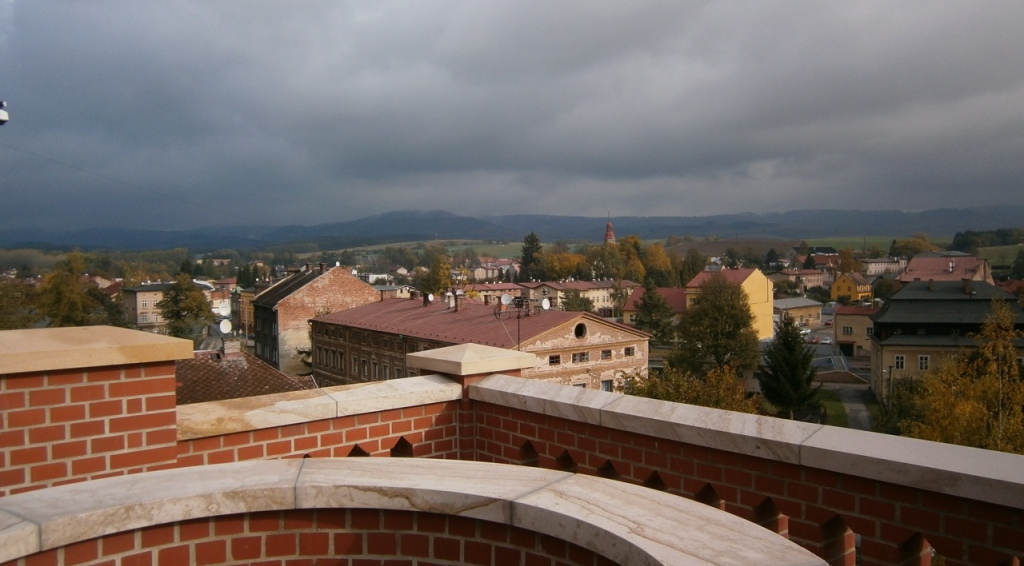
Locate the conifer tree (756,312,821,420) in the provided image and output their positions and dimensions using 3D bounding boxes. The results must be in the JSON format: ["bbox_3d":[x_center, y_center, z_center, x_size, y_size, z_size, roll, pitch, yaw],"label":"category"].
[{"bbox_3d":[28.915,8.912,80.150,6.450,11.480,6.450,0,2,0],"label":"conifer tree"}]

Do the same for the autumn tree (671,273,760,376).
[{"bbox_3d":[27.518,5.950,104.000,11.900,14.460,11.900,0,2,15],"label":"autumn tree"}]

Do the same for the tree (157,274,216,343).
[{"bbox_3d":[-61.488,5.972,145.203,10.750,15.530,10.750,0,2,0],"label":"tree"}]

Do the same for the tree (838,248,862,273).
[{"bbox_3d":[145.241,-8.367,330.000,10.300,13.720,10.300,0,2,24],"label":"tree"}]

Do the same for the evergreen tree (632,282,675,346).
[{"bbox_3d":[26.309,5.764,143.000,7.620,12.080,7.620,0,2,10],"label":"evergreen tree"}]

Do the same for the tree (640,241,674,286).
[{"bbox_3d":[50.233,-2.844,265.300,11.710,22.920,11.710,0,2,0],"label":"tree"}]

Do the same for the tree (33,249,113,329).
[{"bbox_3d":[-79.916,4.145,140.259,13.470,19.760,13.470,0,2,0],"label":"tree"}]

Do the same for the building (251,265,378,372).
[{"bbox_3d":[-25.981,5.497,101.378,13.300,16.000,14.500,-1,2,-31],"label":"building"}]

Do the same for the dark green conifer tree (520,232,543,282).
[{"bbox_3d":[7.863,-7.863,295.000,9.210,23.770,9.210,0,2,2],"label":"dark green conifer tree"}]

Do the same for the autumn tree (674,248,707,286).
[{"bbox_3d":[61.594,-1.859,265.272,10.680,20.750,10.680,0,2,0],"label":"autumn tree"}]

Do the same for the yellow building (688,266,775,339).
[{"bbox_3d":[45.486,4.041,161.566,11.700,14.700,15.800,1,2,41],"label":"yellow building"}]

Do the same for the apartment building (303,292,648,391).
[{"bbox_3d":[-6.230,8.425,79.550,13.890,13.100,42.640,-2,2,-35],"label":"apartment building"}]

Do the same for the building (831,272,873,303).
[{"bbox_3d":[124.450,1.783,281.133,10.300,10.300,9.800,-2,2,-39],"label":"building"}]

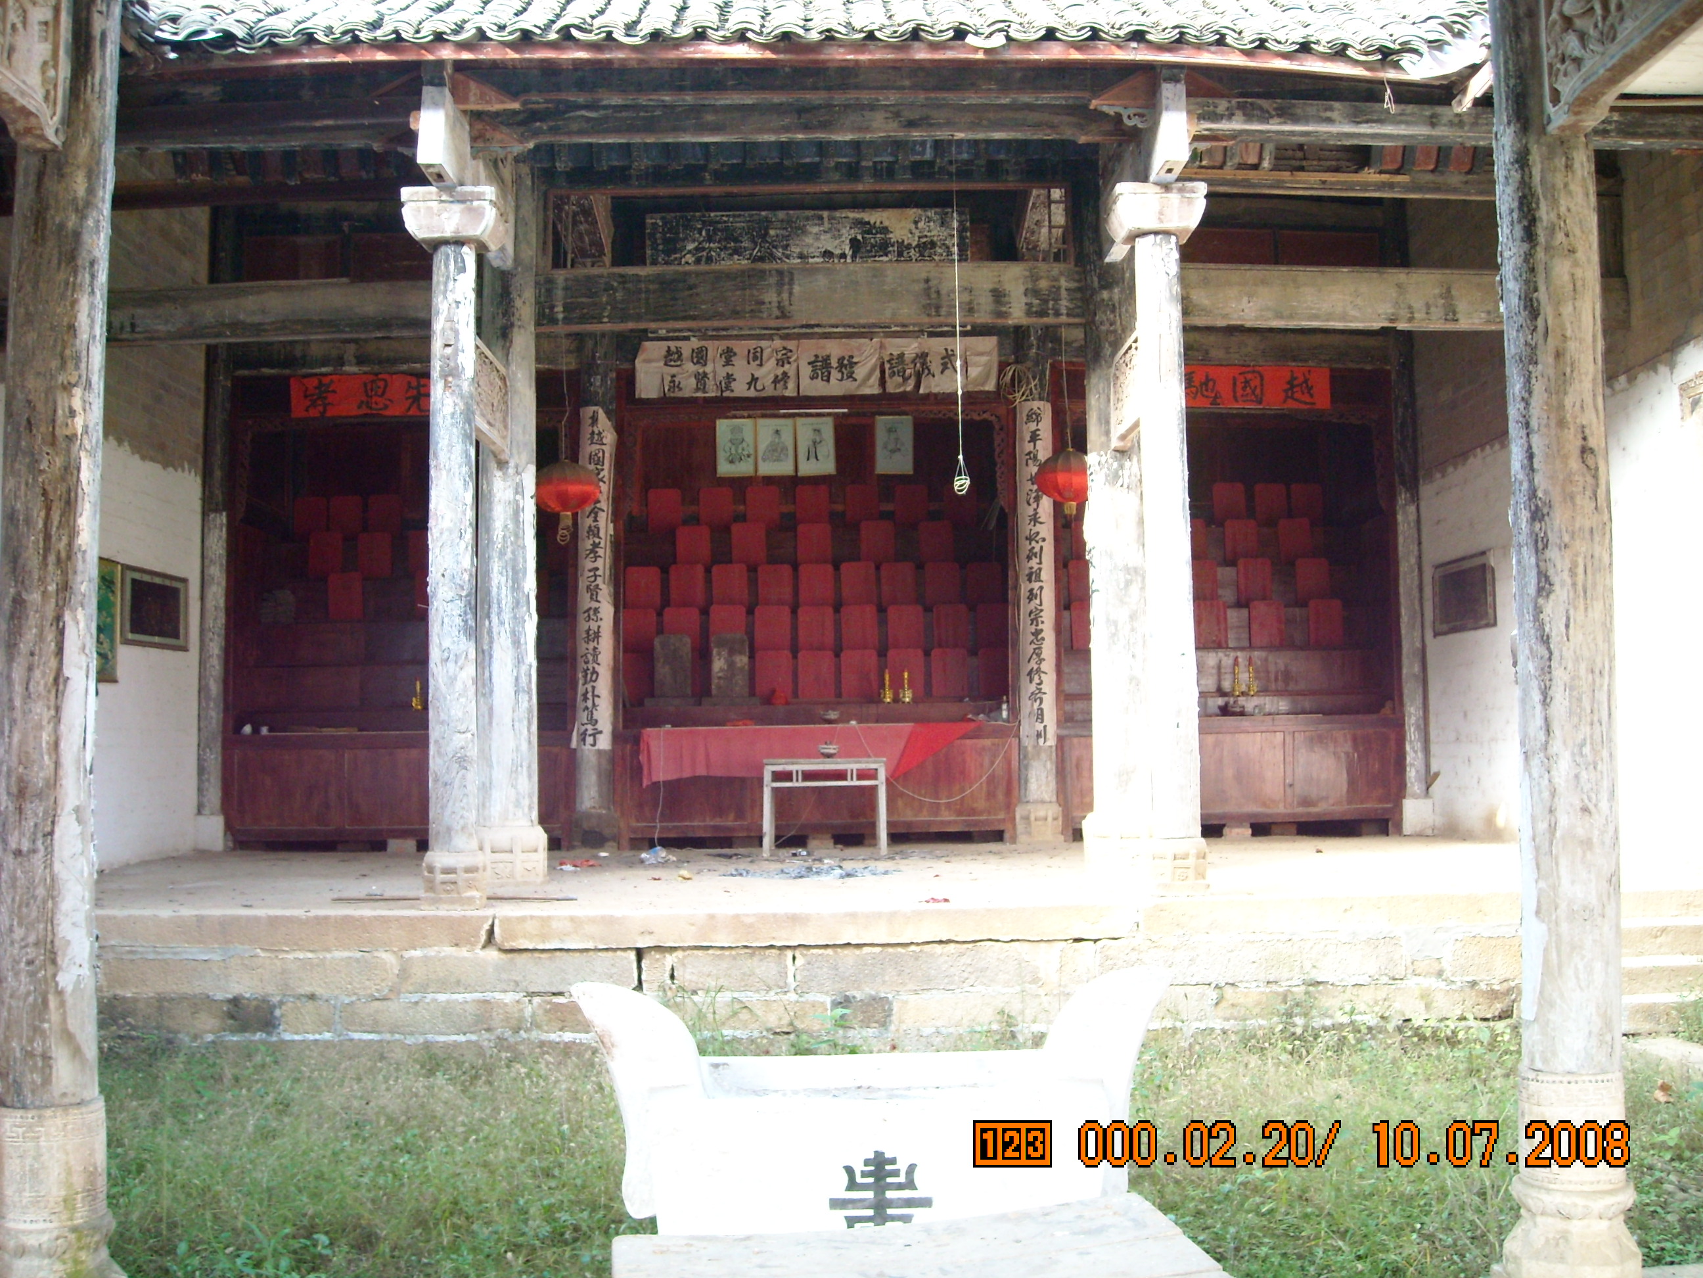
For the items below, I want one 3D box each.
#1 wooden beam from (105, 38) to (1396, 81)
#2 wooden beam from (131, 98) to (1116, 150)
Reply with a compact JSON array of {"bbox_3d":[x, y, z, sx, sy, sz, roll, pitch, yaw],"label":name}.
[{"bbox_3d":[-0.377,-2.980,8.866,6.780,0.180,0.100,-1,-4,-1],"label":"wooden beam"},{"bbox_3d":[-1.615,-2.987,10.105,6.494,0.280,0.240,-1,-4,-1],"label":"wooden beam"}]

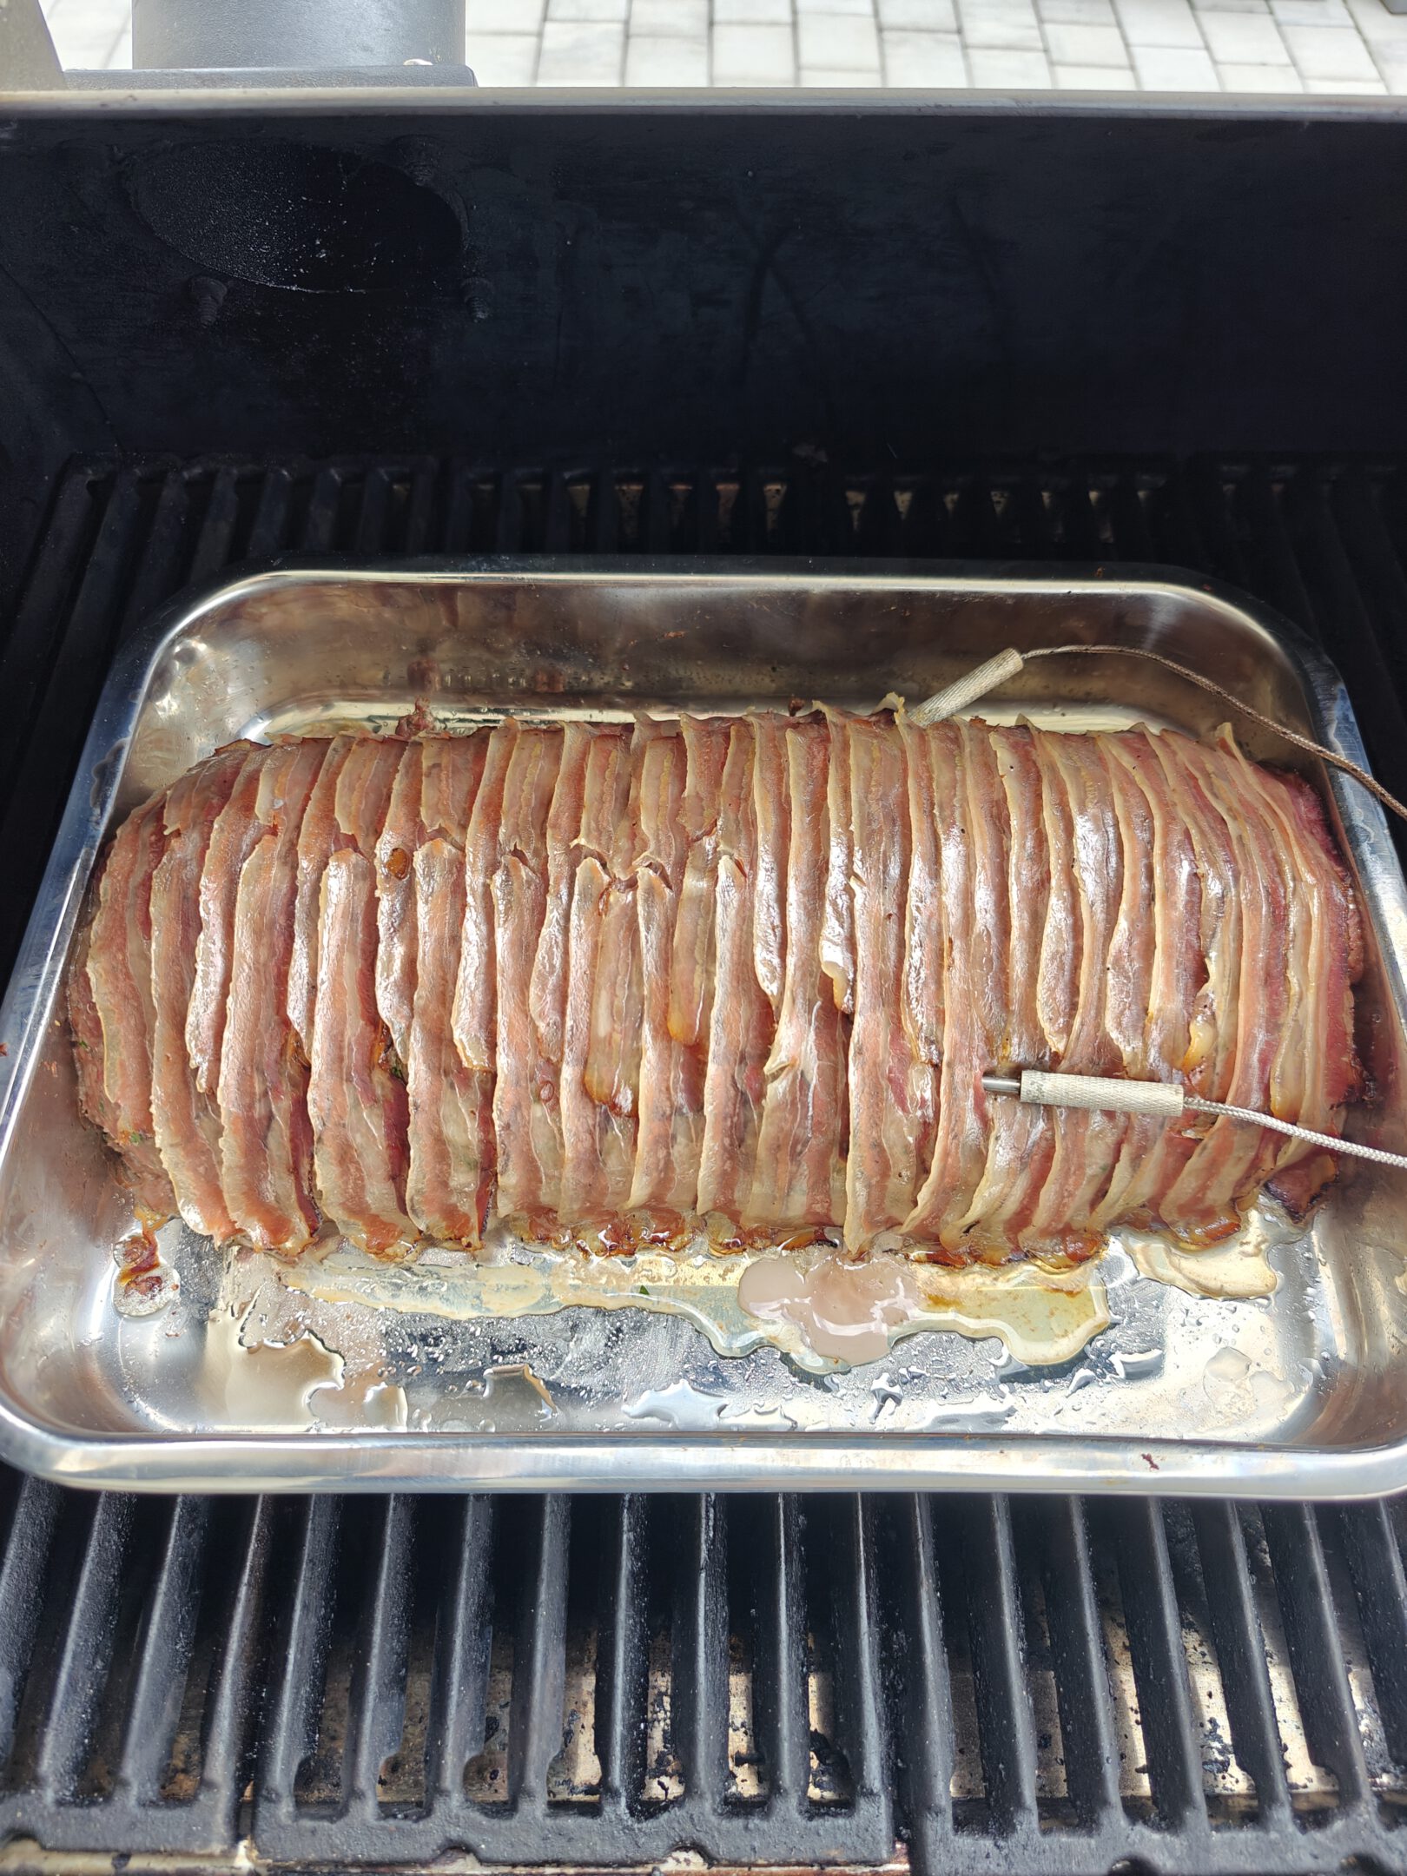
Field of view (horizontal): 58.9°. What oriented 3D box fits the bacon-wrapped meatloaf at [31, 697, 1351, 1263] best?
[{"bbox_3d":[0.004,-0.005,0.363,0.351,0.083,0.171,0,60,0],"label":"bacon-wrapped meatloaf"}]

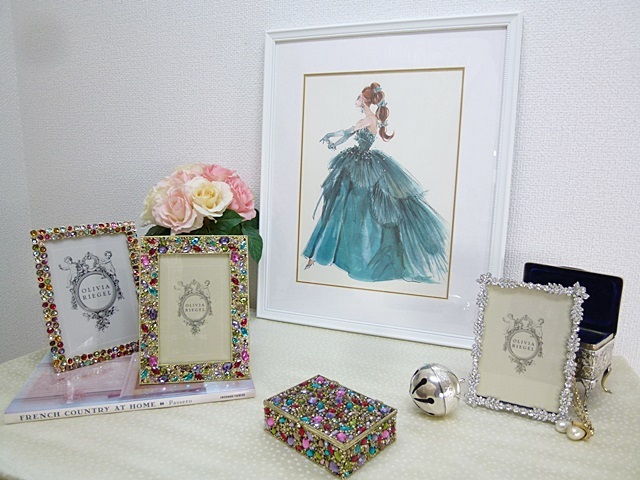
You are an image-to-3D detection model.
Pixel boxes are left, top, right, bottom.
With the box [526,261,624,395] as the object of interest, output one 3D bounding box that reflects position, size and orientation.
[{"bbox_3d":[0.337,0.129,0.638,0.085,0.166,0.135,-8,13,-43],"label":"box"}]

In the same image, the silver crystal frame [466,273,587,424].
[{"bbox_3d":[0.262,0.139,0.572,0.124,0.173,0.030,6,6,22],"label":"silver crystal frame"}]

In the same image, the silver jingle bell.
[{"bbox_3d":[0.146,0.190,0.562,0.063,0.063,0.063,1,10,0],"label":"silver jingle bell"}]

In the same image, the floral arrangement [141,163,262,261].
[{"bbox_3d":[-0.205,0.015,0.800,0.207,0.305,0.195,-1,10,-14],"label":"floral arrangement"}]

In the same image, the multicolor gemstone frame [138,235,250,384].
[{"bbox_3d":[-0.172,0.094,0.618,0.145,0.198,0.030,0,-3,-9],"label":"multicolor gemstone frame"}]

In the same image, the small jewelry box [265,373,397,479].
[{"bbox_3d":[0.012,0.208,0.512,0.120,0.037,0.093,10,13,41],"label":"small jewelry box"}]

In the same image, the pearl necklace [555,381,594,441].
[{"bbox_3d":[0.313,0.200,0.537,0.052,0.058,0.045,-8,14,-44],"label":"pearl necklace"}]

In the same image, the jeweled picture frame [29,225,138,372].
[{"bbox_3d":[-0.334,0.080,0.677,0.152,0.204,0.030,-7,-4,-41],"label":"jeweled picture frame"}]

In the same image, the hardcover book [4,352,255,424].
[{"bbox_3d":[-0.257,0.187,0.662,0.290,0.014,0.225,-1,10,-15],"label":"hardcover book"}]

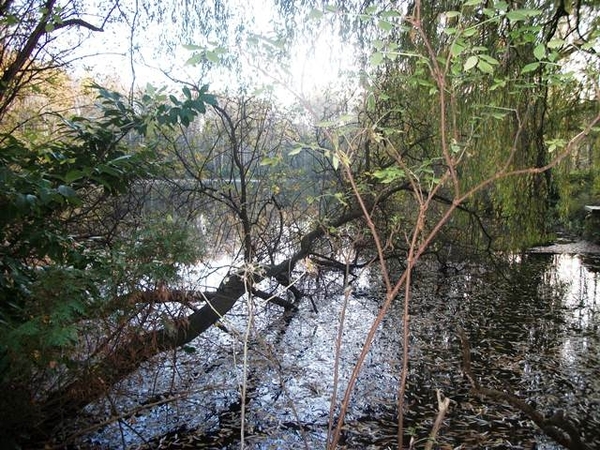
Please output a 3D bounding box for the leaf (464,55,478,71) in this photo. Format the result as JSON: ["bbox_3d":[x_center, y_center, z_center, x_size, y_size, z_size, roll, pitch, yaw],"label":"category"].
[{"bbox_3d":[0.603,-0.570,1.950,0.037,0.066,0.014,35,-20,28],"label":"leaf"}]

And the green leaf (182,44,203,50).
[{"bbox_3d":[-0.397,-0.656,2.050,0.078,0.014,0.038,7,-14,-12],"label":"green leaf"}]

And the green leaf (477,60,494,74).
[{"bbox_3d":[0.653,-0.554,1.950,0.068,0.014,0.037,35,57,15],"label":"green leaf"}]

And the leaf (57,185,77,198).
[{"bbox_3d":[-1.010,-0.145,2.400,0.090,0.016,0.046,21,42,18],"label":"leaf"}]

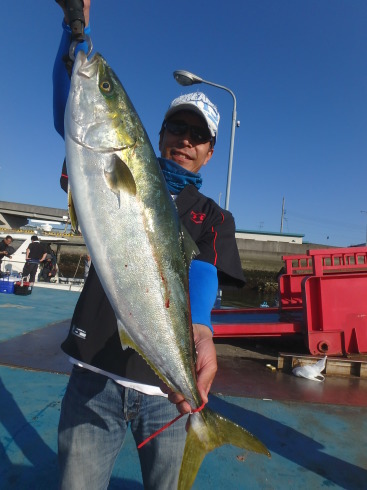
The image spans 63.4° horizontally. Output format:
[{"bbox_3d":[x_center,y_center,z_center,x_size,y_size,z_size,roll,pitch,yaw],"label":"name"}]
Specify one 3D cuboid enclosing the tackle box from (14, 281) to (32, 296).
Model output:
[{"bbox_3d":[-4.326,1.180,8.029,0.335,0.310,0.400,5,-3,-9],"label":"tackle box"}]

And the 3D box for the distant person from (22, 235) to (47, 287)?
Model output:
[{"bbox_3d":[-4.952,0.528,9.867,0.570,1.690,0.380,8,-4,-42],"label":"distant person"}]

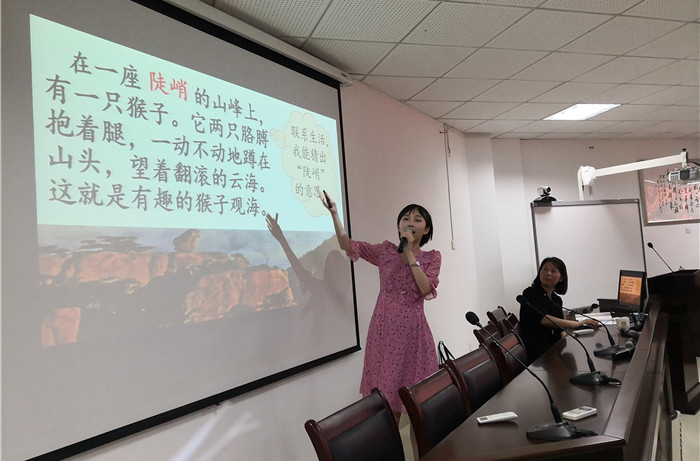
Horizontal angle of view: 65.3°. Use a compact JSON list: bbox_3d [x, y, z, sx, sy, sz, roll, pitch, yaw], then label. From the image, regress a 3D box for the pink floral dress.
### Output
[{"bbox_3d":[0.276,0.524,2.980,0.520,0.960,0.380,-4,-3,-4],"label":"pink floral dress"}]

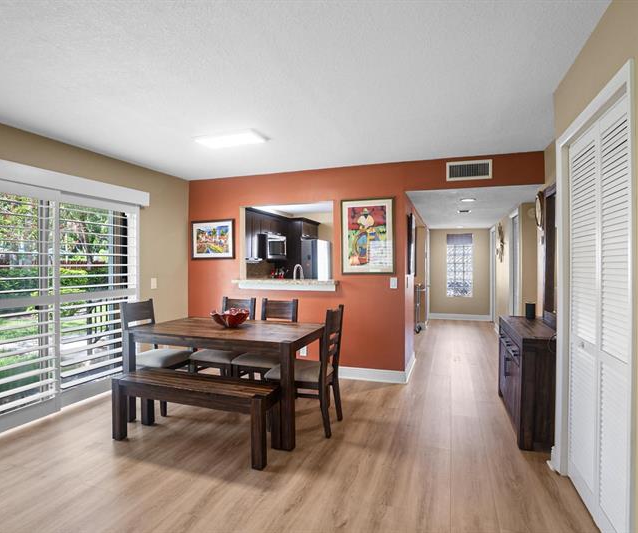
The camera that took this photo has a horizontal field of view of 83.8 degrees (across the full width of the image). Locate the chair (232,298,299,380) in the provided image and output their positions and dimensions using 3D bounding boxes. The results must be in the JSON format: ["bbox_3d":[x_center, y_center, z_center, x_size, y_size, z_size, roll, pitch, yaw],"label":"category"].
[{"bbox_3d":[-0.462,0.812,3.336,0.455,0.961,0.550,0,1,18],"label":"chair"}]

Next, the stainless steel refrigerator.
[{"bbox_3d":[-0.262,0.390,7.036,0.800,1.765,0.840,0,0,20],"label":"stainless steel refrigerator"}]

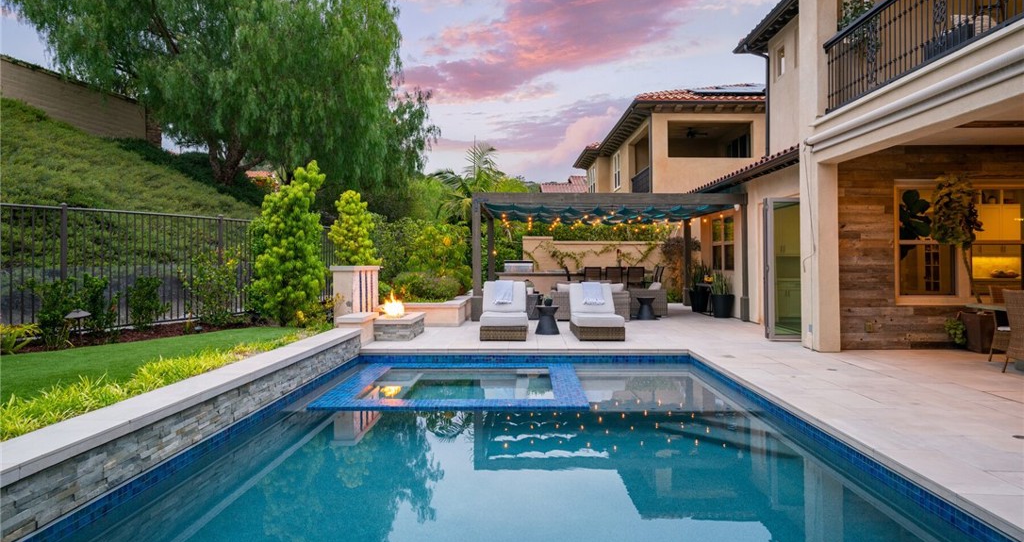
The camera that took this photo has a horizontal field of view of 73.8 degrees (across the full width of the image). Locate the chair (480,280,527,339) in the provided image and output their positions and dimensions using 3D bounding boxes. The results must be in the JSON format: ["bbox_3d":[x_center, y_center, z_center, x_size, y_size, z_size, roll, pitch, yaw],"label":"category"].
[{"bbox_3d":[-0.137,0.695,12.397,0.789,0.951,1.872,0,1,0],"label":"chair"}]

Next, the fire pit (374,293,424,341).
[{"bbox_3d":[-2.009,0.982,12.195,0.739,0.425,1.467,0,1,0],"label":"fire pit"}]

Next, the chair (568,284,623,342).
[{"bbox_3d":[1.523,0.695,12.397,0.779,0.941,1.872,0,1,0],"label":"chair"}]

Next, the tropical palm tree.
[{"bbox_3d":[-0.970,-1.250,20.300,3.000,4.600,3.000,0,1,0],"label":"tropical palm tree"}]

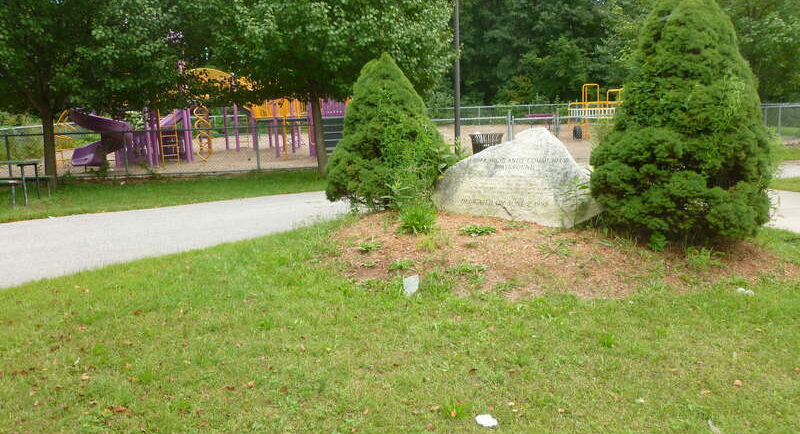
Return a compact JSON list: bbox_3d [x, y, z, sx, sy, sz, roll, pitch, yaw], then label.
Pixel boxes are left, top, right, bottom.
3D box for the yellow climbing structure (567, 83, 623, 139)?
[{"bbox_3d":[9.095,-4.866,29.500,2.900,2.450,2.000,0,10,11],"label":"yellow climbing structure"}]

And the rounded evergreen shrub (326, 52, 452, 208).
[{"bbox_3d":[-0.158,-1.064,8.200,1.600,1.930,1.550,-2,10,0],"label":"rounded evergreen shrub"}]

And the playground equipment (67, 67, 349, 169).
[{"bbox_3d":[-5.764,-3.731,22.400,8.400,3.400,6.000,-2,10,0],"label":"playground equipment"}]

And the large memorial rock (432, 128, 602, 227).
[{"bbox_3d":[1.392,-0.493,7.600,1.900,1.060,0.800,1,10,18],"label":"large memorial rock"}]

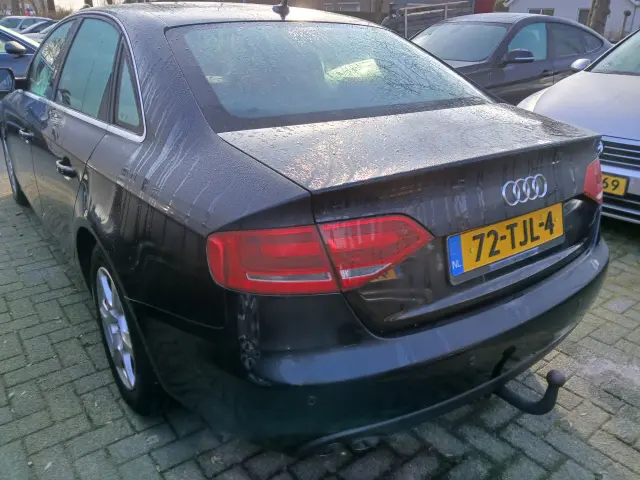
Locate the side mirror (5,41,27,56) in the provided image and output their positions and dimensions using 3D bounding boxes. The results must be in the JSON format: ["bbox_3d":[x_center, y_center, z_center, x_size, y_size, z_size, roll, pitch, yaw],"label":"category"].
[{"bbox_3d":[-3.231,-2.032,5.100,0.180,0.155,0.230,-7,24,-18],"label":"side mirror"}]

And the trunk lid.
[{"bbox_3d":[0.389,-0.148,1.481,1.240,0.430,0.570,-15,28,-33],"label":"trunk lid"}]

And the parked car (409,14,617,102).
[{"bbox_3d":[2.172,-2.186,6.508,4.780,1.490,1.830,-15,28,-33],"label":"parked car"}]

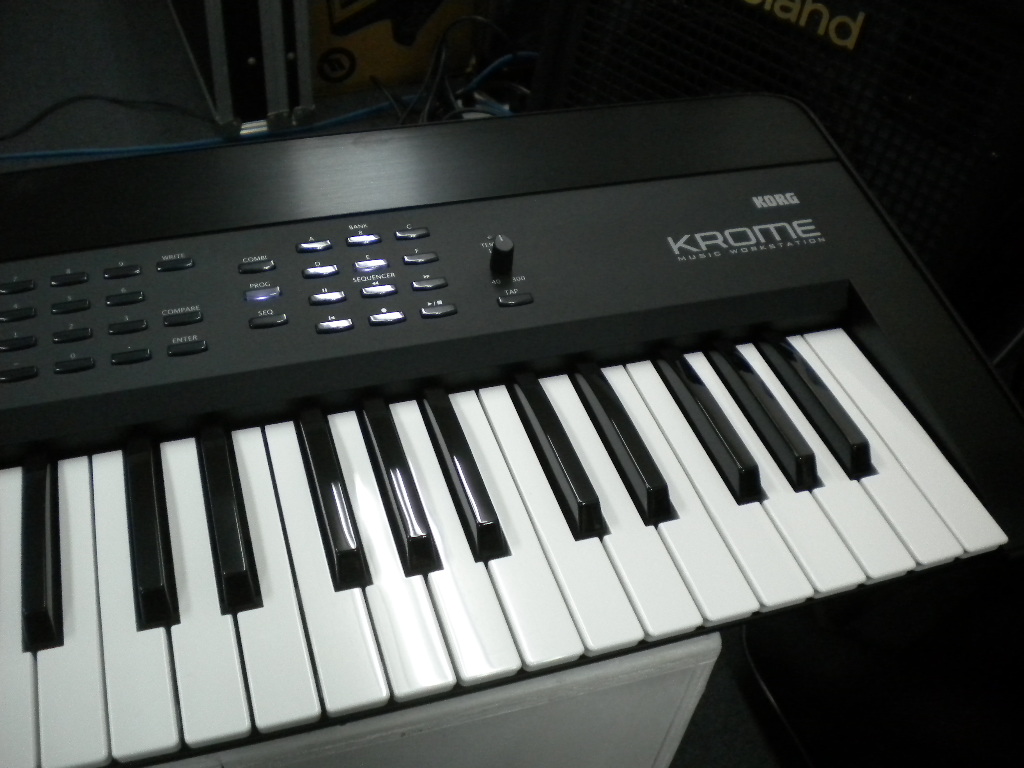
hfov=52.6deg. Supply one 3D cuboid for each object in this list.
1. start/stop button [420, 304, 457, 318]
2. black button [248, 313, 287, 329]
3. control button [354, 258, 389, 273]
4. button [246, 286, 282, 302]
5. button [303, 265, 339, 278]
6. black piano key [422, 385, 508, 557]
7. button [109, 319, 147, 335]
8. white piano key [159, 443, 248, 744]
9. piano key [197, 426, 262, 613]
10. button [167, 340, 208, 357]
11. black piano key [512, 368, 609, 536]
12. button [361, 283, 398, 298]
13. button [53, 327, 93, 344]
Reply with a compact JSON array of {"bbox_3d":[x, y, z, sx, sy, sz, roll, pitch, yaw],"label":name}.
[{"bbox_3d":[-0.032,-0.032,0.456,0.015,0.003,0.005,-10,51,-15],"label":"start/stop button"},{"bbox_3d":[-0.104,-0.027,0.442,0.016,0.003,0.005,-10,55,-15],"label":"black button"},{"bbox_3d":[-0.064,-0.053,0.471,0.015,0.003,0.005,-10,51,-15],"label":"control button"},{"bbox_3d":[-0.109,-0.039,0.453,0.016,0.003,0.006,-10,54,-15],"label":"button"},{"bbox_3d":[-0.086,-0.050,0.466,0.015,0.003,0.005,-10,51,-15],"label":"button"},{"bbox_3d":[-0.020,0.032,0.417,0.011,0.013,0.087,-10,45,-15],"label":"black piano key"},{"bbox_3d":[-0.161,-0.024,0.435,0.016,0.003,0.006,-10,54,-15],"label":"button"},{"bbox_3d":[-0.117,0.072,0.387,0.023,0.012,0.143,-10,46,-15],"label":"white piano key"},{"bbox_3d":[-0.111,0.045,0.400,0.010,0.014,0.093,-10,46,-15],"label":"piano key"},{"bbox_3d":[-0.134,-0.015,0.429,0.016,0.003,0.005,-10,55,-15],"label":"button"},{"bbox_3d":[0.018,0.025,0.433,0.011,0.014,0.090,-10,45,-15],"label":"black piano key"},{"bbox_3d":[-0.059,-0.041,0.461,0.015,0.003,0.005,-10,51,-15],"label":"button"},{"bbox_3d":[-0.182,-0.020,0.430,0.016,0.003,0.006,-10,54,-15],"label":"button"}]

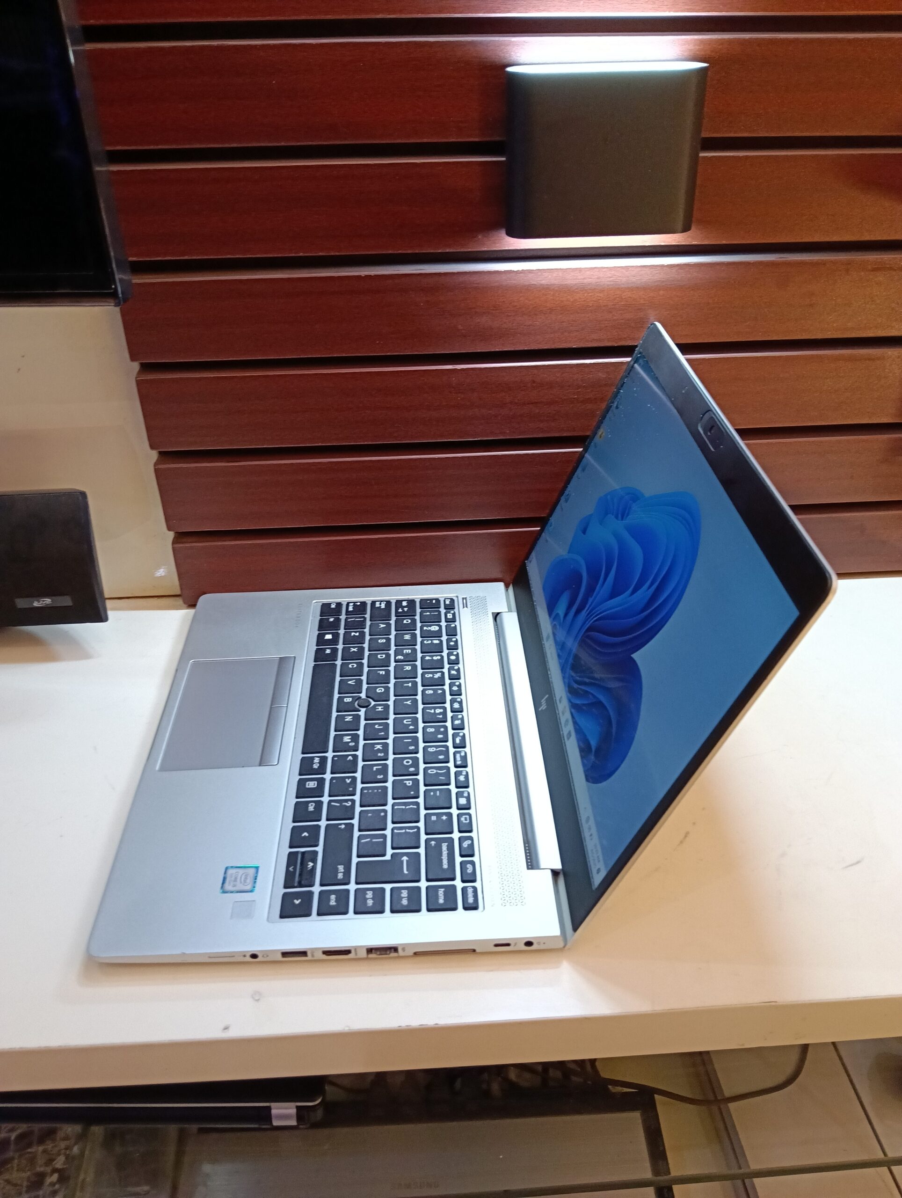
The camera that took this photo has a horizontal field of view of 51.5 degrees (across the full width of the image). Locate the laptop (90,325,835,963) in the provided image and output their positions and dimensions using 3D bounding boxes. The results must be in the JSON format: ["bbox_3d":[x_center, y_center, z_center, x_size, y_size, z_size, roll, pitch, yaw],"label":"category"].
[{"bbox_3d":[-0.021,-0.001,0.545,0.335,0.219,0.326,-2,34,-2],"label":"laptop"}]

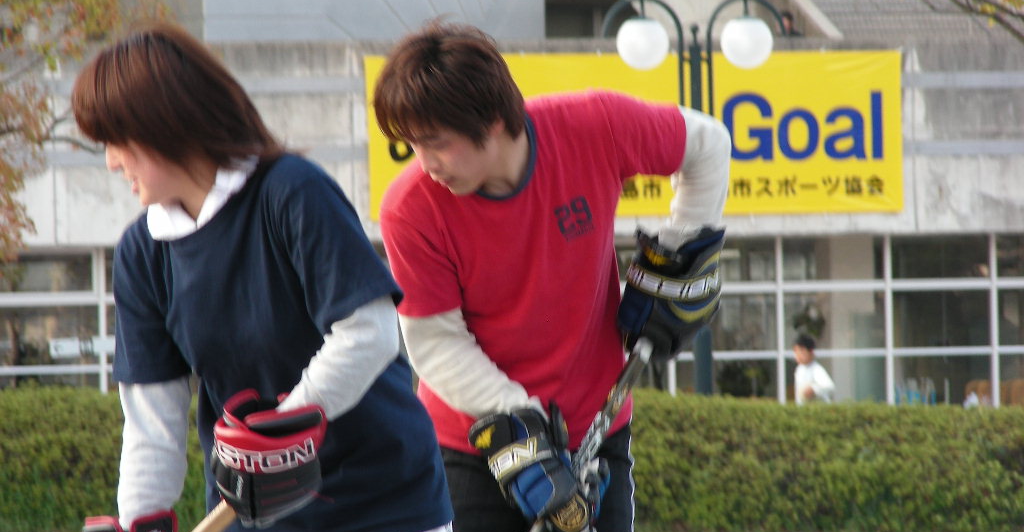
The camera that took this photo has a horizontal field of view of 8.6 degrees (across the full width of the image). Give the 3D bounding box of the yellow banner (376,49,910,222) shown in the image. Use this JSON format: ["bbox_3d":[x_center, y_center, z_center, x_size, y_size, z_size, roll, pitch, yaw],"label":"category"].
[{"bbox_3d":[1.341,-1.408,73.000,6.070,1.770,0.050,-1,-1,-18],"label":"yellow banner"}]

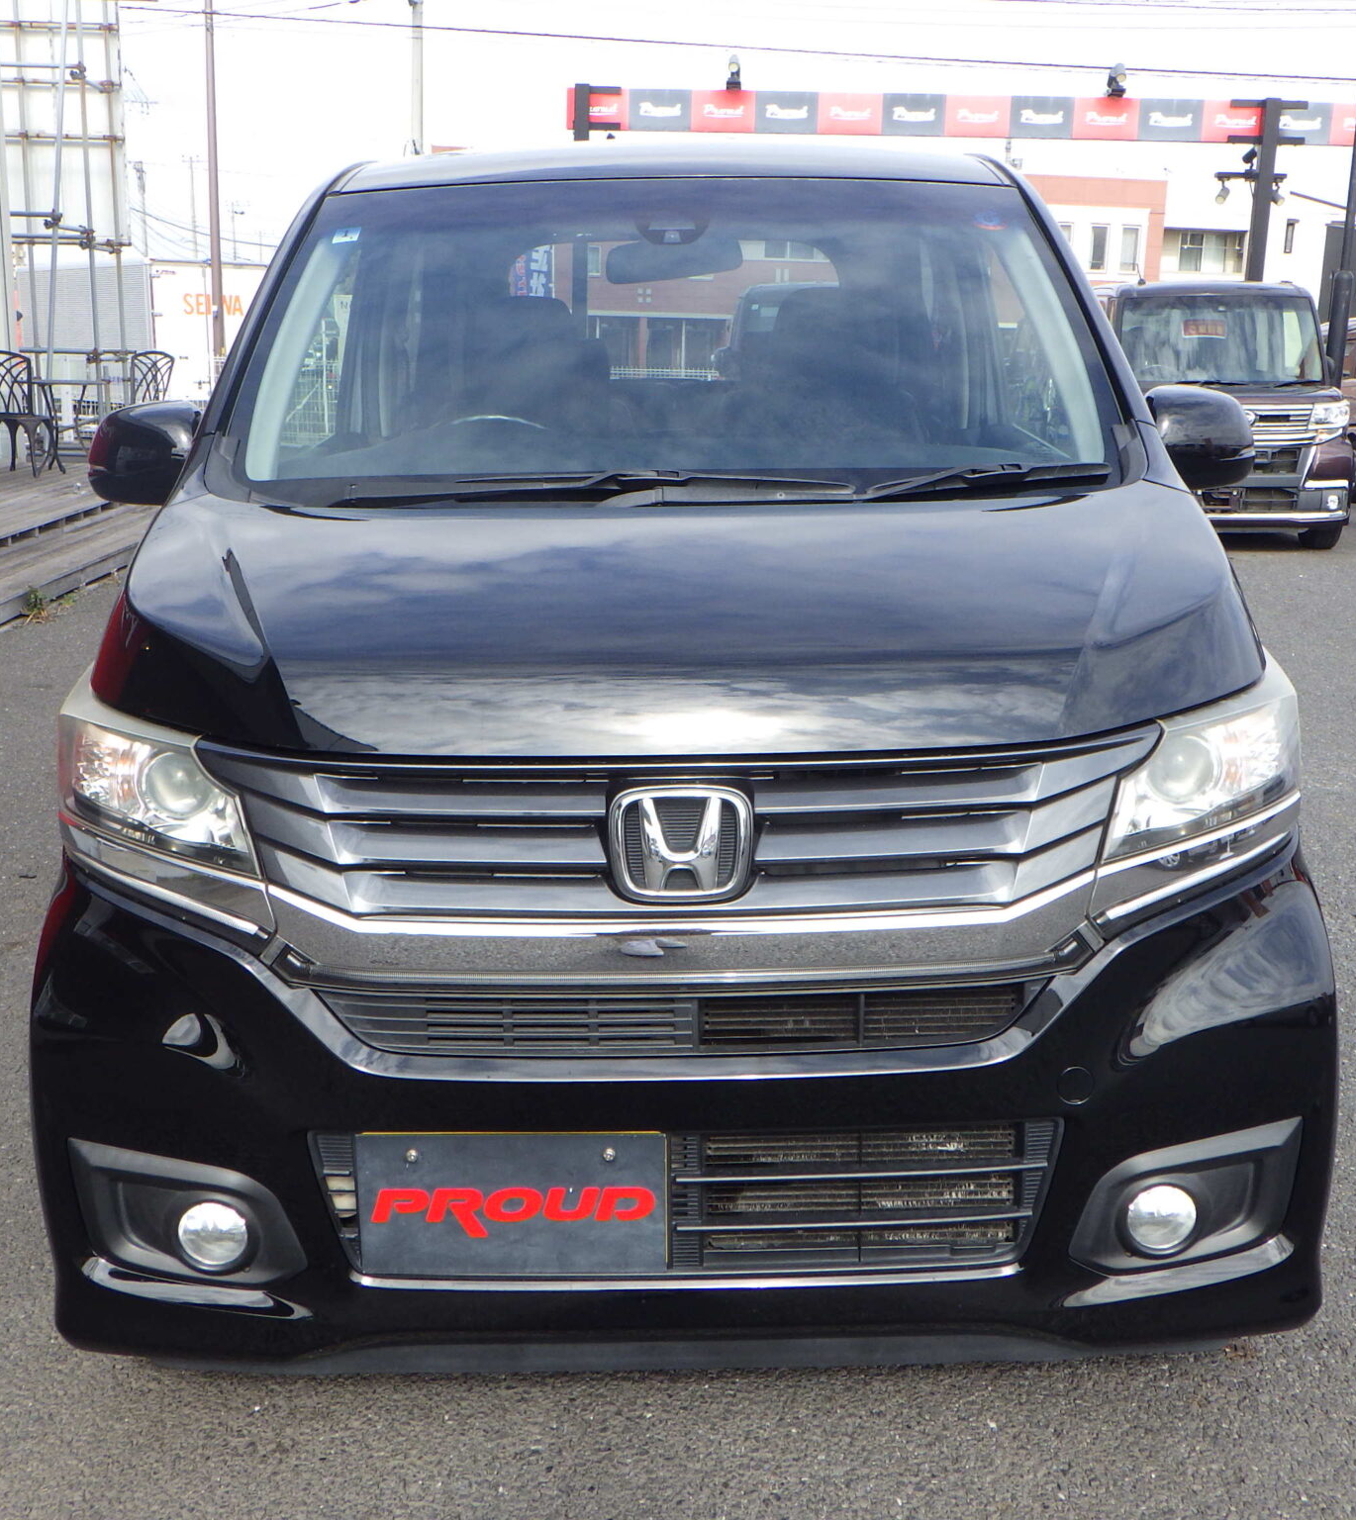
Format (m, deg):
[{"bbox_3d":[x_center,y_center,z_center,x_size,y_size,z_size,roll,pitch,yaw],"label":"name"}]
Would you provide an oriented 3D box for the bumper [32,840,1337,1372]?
[{"bbox_3d":[-0.001,0.366,1.889,1.465,0.545,0.400,0,14,0],"label":"bumper"}]

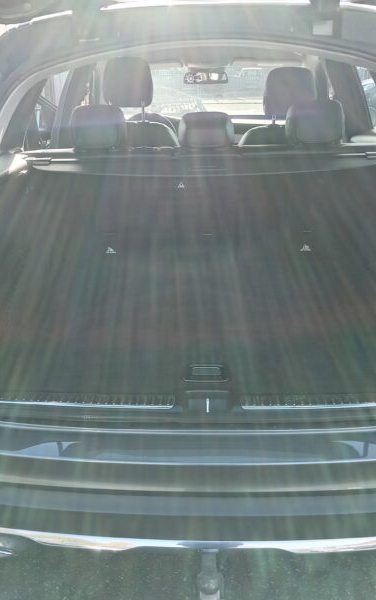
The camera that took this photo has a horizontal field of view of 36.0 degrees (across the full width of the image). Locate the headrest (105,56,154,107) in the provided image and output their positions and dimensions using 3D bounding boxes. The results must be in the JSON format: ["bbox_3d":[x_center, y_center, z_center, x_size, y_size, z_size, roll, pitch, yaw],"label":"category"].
[{"bbox_3d":[-0.278,-1.034,2.756,0.245,0.225,0.120,0,23,2],"label":"headrest"}]

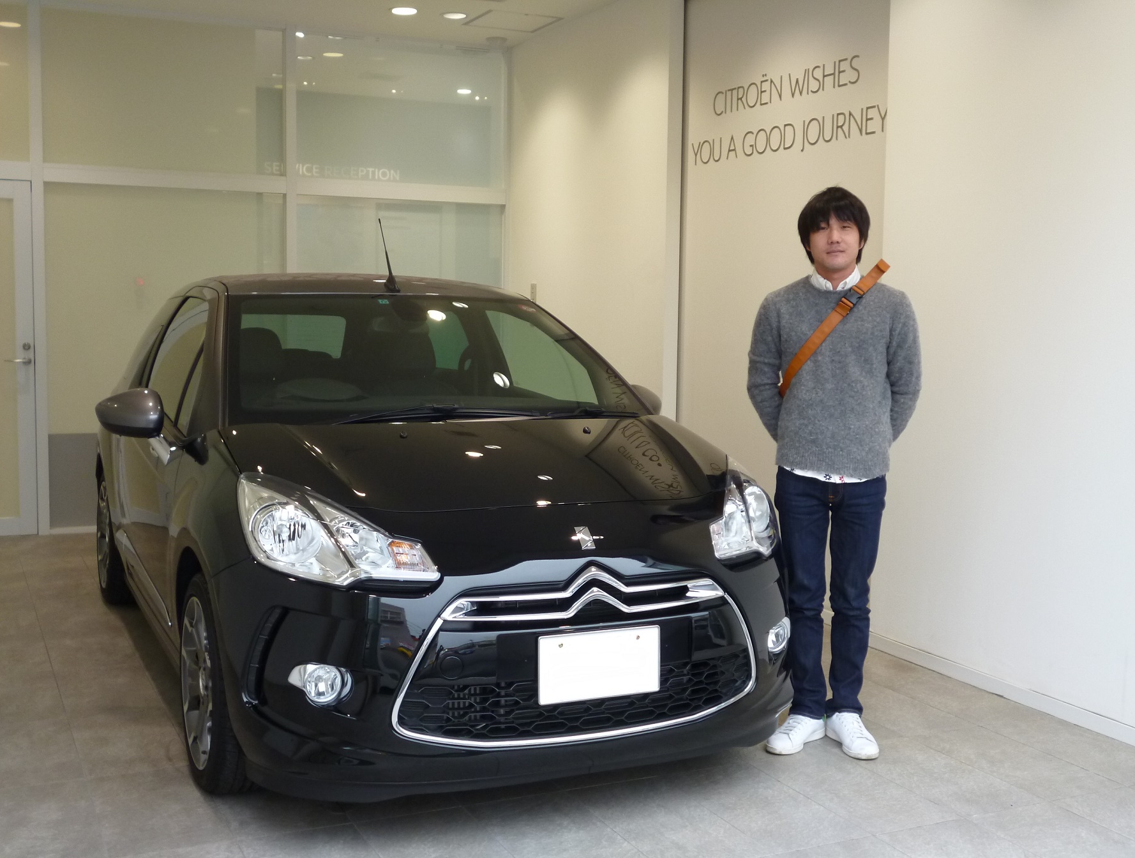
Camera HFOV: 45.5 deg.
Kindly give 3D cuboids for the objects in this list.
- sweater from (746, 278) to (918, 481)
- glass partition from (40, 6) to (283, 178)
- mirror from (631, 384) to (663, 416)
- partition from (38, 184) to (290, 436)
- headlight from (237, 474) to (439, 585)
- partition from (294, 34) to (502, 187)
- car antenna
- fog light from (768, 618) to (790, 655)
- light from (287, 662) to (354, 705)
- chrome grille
[{"bbox_3d":[0.823,-0.162,4.182,0.520,0.615,0.290,2,5,10],"label":"sweater"},{"bbox_3d":[-2.279,-1.902,7.725,1.342,0.839,0.040,-2,6,-25],"label":"glass partition"},{"bbox_3d":[0.268,-0.086,4.988,0.235,0.165,0.150,-2,6,-24],"label":"mirror"},{"bbox_3d":[-2.297,-0.686,7.841,1.347,1.404,0.040,-2,6,-25],"label":"partition"},{"bbox_3d":[-0.592,0.248,3.376,0.390,0.235,0.570,-2,6,-24],"label":"headlight"},{"bbox_3d":[-1.010,-1.934,8.321,1.323,0.862,0.040,-2,6,-25],"label":"partition"},{"bbox_3d":[-0.647,-0.620,4.829,0.035,0.326,0.050,-2,-27,-24],"label":"car antenna"},{"bbox_3d":[0.581,0.571,3.757,0.135,0.105,0.110,-2,6,-32],"label":"fog light"},{"bbox_3d":[-0.593,0.602,3.224,0.135,0.105,0.110,-1,6,-16],"label":"light"},{"bbox_3d":[0.061,0.546,3.341,1.000,0.425,0.130,-2,6,-24],"label":"chrome grille"}]

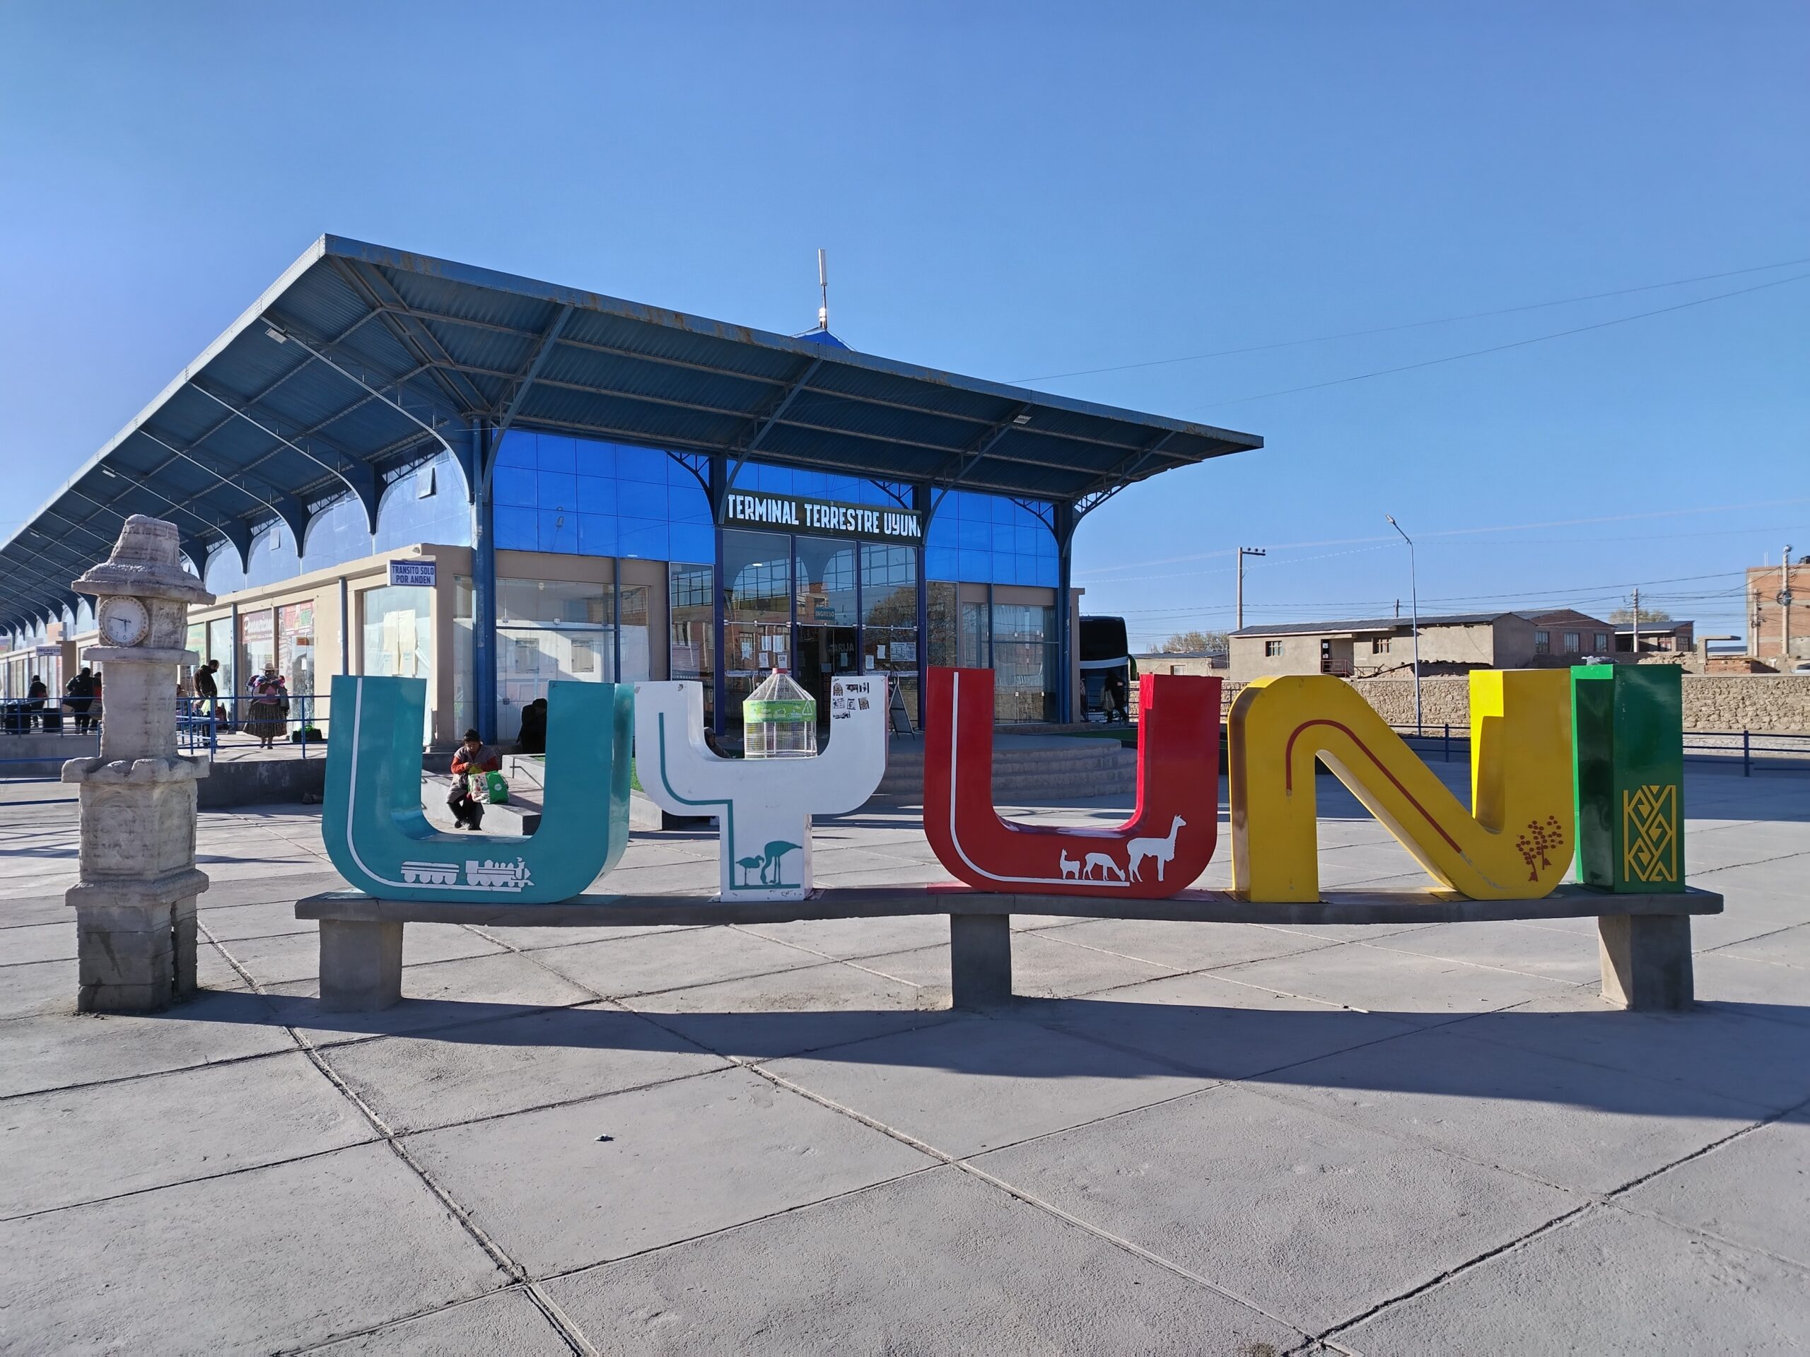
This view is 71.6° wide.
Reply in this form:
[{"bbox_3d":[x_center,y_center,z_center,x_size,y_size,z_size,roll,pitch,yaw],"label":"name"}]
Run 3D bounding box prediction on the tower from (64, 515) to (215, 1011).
[{"bbox_3d":[-4.148,0.434,6.799,0.510,2.635,0.510,0,-1,-1],"label":"tower"}]

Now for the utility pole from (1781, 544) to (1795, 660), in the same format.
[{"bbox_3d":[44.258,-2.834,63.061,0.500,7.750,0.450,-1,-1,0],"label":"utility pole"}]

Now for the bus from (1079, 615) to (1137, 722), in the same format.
[{"bbox_3d":[5.882,0.141,46.325,2.600,4.050,13.000,-1,-1,0],"label":"bus"}]

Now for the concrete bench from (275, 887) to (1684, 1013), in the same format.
[{"bbox_3d":[0.462,1.412,6.444,7.250,0.590,0.600,-1,-1,2],"label":"concrete bench"}]

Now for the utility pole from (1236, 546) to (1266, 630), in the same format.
[{"bbox_3d":[21.910,-3.312,79.557,2.300,9.700,0.350,0,-1,-29],"label":"utility pole"}]

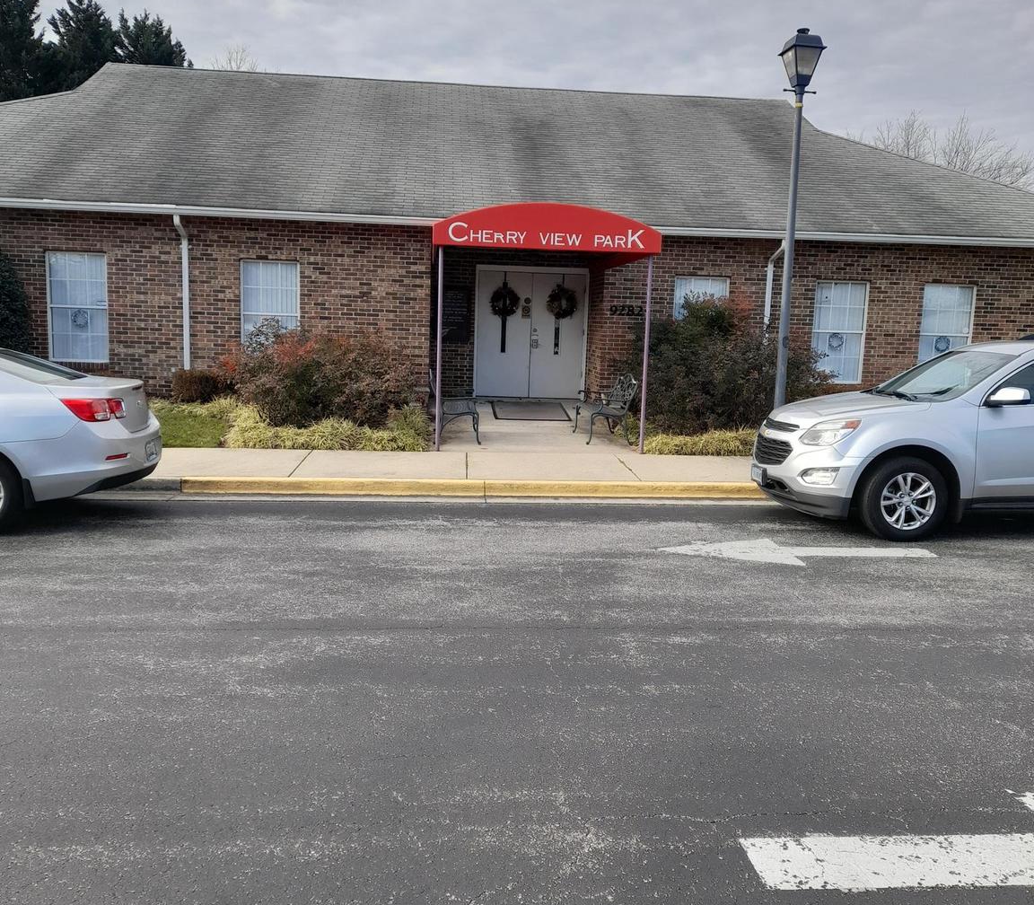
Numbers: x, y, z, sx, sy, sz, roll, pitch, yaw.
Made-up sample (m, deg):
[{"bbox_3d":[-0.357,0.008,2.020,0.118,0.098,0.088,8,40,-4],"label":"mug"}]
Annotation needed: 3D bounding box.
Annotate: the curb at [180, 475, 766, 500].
[{"bbox_3d":[-0.352,0.360,10.204,6.050,0.140,0.210,1,7,-5],"label":"curb"}]

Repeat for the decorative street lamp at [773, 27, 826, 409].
[{"bbox_3d":[3.390,-2.581,12.397,0.450,5.150,0.450,0,8,-11],"label":"decorative street lamp"}]

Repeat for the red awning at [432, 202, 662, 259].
[{"bbox_3d":[0.218,-2.885,13.524,2.720,0.580,3.750,1,7,-5],"label":"red awning"}]

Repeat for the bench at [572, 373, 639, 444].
[{"bbox_3d":[1.185,-0.613,13.283,0.630,0.870,1.230,1,7,-5],"label":"bench"}]

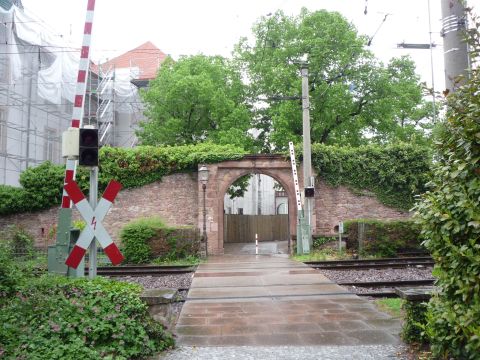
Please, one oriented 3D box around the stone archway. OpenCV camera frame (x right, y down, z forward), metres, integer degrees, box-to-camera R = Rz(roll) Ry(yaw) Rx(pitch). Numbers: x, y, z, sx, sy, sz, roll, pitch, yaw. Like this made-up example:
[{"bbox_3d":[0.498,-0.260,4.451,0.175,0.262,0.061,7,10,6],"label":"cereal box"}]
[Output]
[{"bbox_3d":[0.460,0.862,15.673,3.750,3.459,0.900,-1,-4,-2],"label":"stone archway"}]

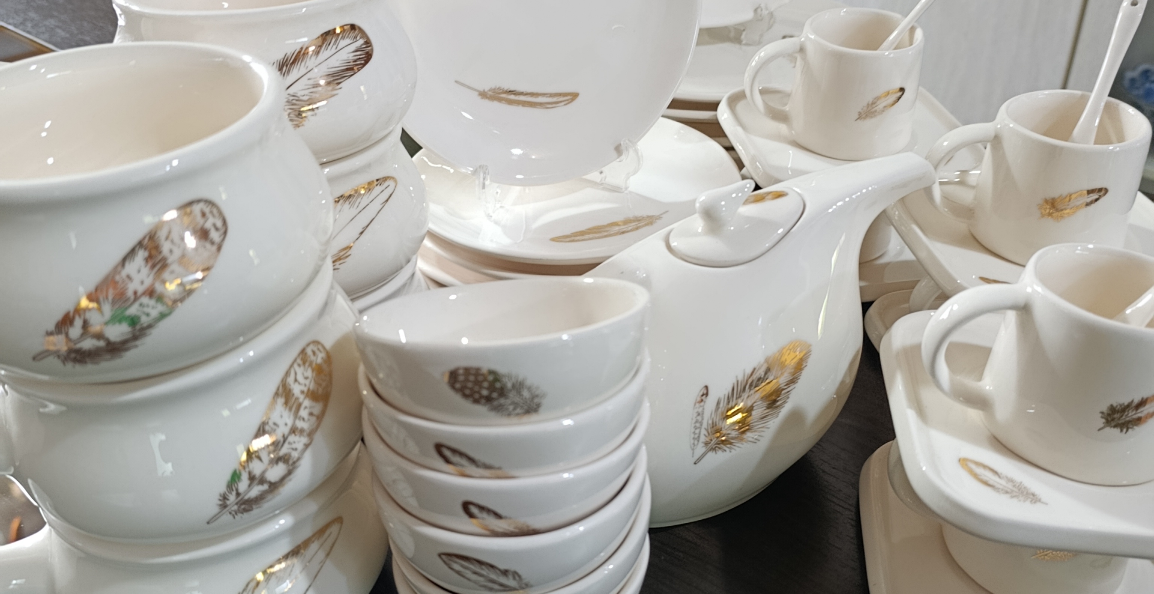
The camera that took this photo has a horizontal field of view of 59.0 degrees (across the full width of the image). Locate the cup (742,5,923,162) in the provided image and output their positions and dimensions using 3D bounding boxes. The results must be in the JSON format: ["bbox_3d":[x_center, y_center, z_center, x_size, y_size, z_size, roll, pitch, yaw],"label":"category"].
[{"bbox_3d":[0.137,-0.115,0.545,0.092,0.057,0.067,1,33,5],"label":"cup"}]

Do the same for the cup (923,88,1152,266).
[{"bbox_3d":[0.201,-0.053,0.451,0.092,0.057,0.067,3,33,9],"label":"cup"}]

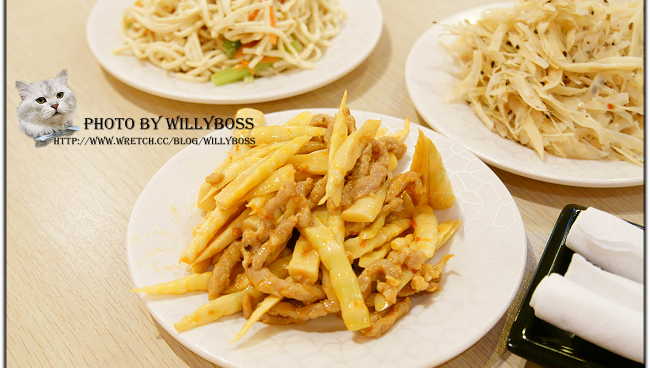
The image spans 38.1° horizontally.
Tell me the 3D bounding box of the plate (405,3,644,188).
[{"bbox_3d":[0.166,-0.061,0.652,0.222,0.025,0.222,0,40,0],"label":"plate"}]

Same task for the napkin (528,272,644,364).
[{"bbox_3d":[0.169,0.082,0.470,0.130,0.027,0.029,23,45,24],"label":"napkin"}]

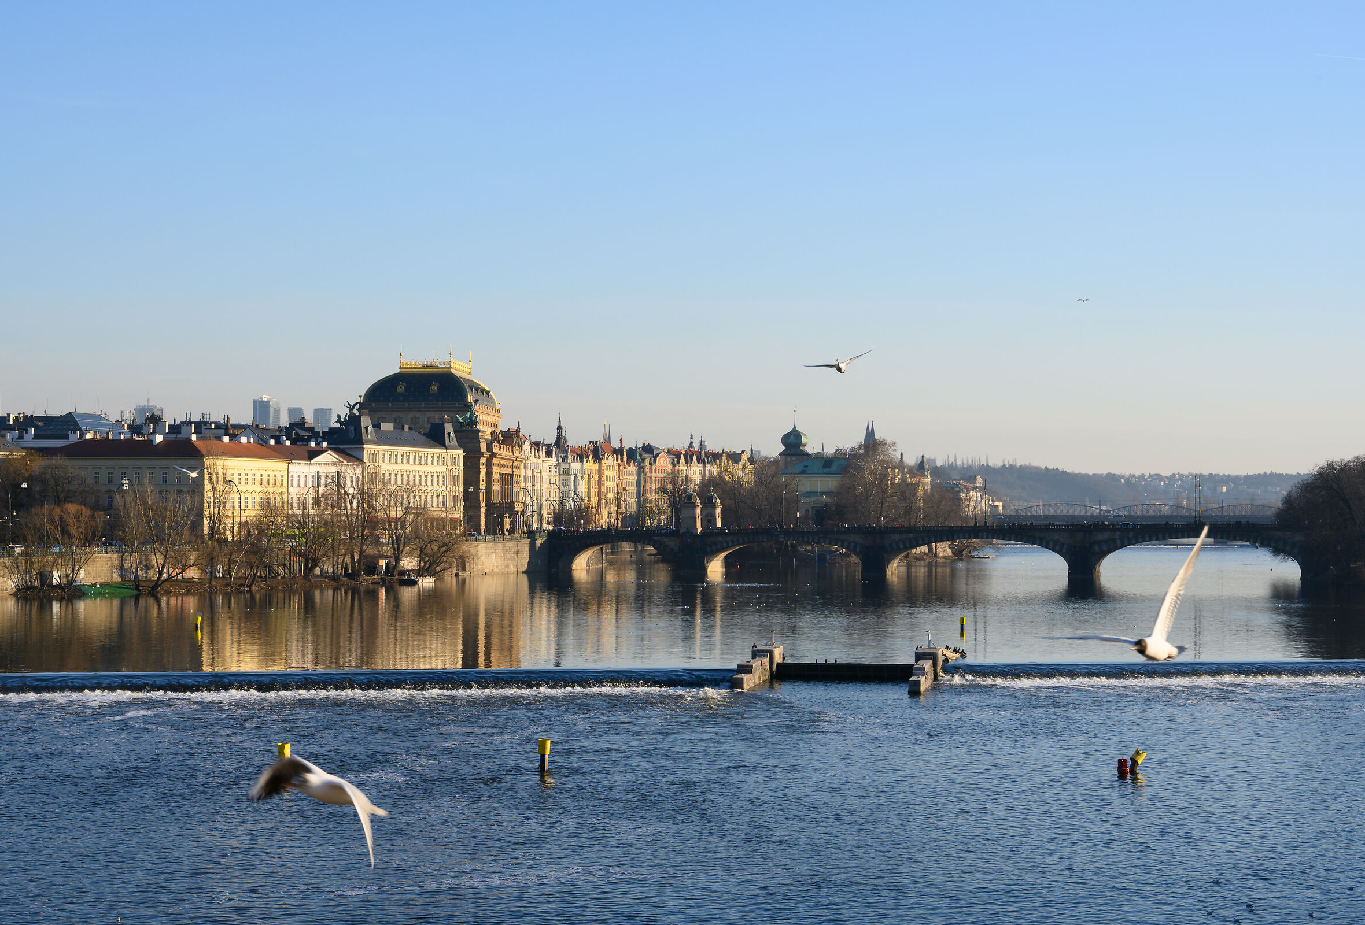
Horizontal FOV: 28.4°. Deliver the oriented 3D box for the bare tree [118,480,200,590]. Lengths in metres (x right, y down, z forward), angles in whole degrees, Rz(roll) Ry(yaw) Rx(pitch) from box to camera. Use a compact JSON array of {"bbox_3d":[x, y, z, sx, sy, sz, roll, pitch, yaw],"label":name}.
[{"bbox_3d":[-82.957,11.843,427.000,12.700,17.510,11.430,0,-1,0],"label":"bare tree"}]

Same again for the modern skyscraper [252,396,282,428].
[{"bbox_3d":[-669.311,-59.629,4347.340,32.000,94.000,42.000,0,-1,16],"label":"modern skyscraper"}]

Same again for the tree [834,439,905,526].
[{"bbox_3d":[54.411,8.362,785.000,20.820,29.980,18.740,0,-1,0],"label":"tree"}]

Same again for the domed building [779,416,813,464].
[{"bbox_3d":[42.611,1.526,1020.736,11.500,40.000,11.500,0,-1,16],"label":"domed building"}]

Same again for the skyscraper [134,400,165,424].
[{"bbox_3d":[-851.484,-54.410,4305.547,44.000,92.000,40.000,0,-1,16],"label":"skyscraper"}]

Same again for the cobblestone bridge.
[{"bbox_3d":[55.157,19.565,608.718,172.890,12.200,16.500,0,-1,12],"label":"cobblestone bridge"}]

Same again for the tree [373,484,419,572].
[{"bbox_3d":[-53.998,12.608,510.000,8.610,17.430,7.750,0,-1,0],"label":"tree"}]

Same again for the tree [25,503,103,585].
[{"bbox_3d":[-97.425,12.984,425.000,12.300,13.330,11.070,0,-1,0],"label":"tree"}]

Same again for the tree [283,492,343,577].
[{"bbox_3d":[-66.865,13.241,488.000,10.390,15.500,9.350,0,-1,0],"label":"tree"}]

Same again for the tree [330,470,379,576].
[{"bbox_3d":[-60.310,11.188,497.000,8.990,19.580,8.090,0,-1,0],"label":"tree"}]

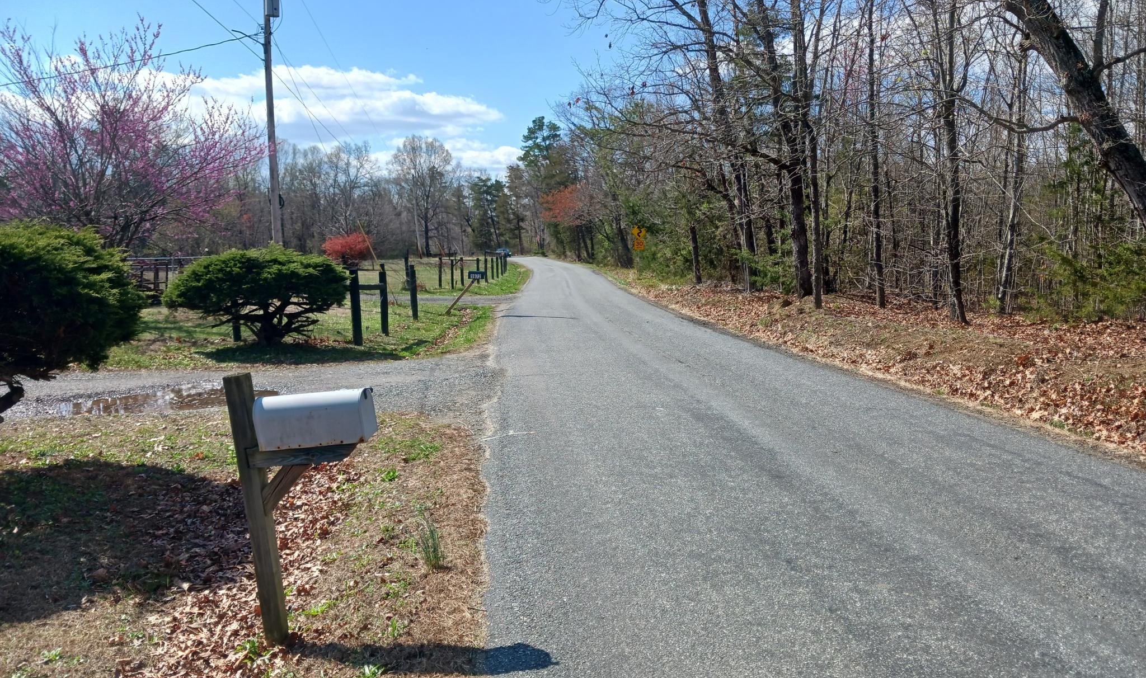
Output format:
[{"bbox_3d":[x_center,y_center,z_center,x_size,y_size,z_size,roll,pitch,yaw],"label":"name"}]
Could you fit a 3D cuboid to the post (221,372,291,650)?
[{"bbox_3d":[-1.439,0.795,4.101,0.089,1.288,0.089,-5,10,1],"label":"post"}]

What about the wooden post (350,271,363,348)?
[{"bbox_3d":[-3.834,-0.556,15.905,0.150,1.359,0.150,-2,6,0],"label":"wooden post"}]

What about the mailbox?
[{"bbox_3d":[-1.153,0.353,4.021,0.494,0.220,0.169,-5,10,1],"label":"mailbox"}]

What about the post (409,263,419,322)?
[{"bbox_3d":[-3.771,-1.093,21.302,0.140,1.320,0.140,-3,6,0],"label":"post"}]

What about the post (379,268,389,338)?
[{"bbox_3d":[-3.766,-0.708,17.896,0.125,1.297,0.125,-1,6,0],"label":"post"}]

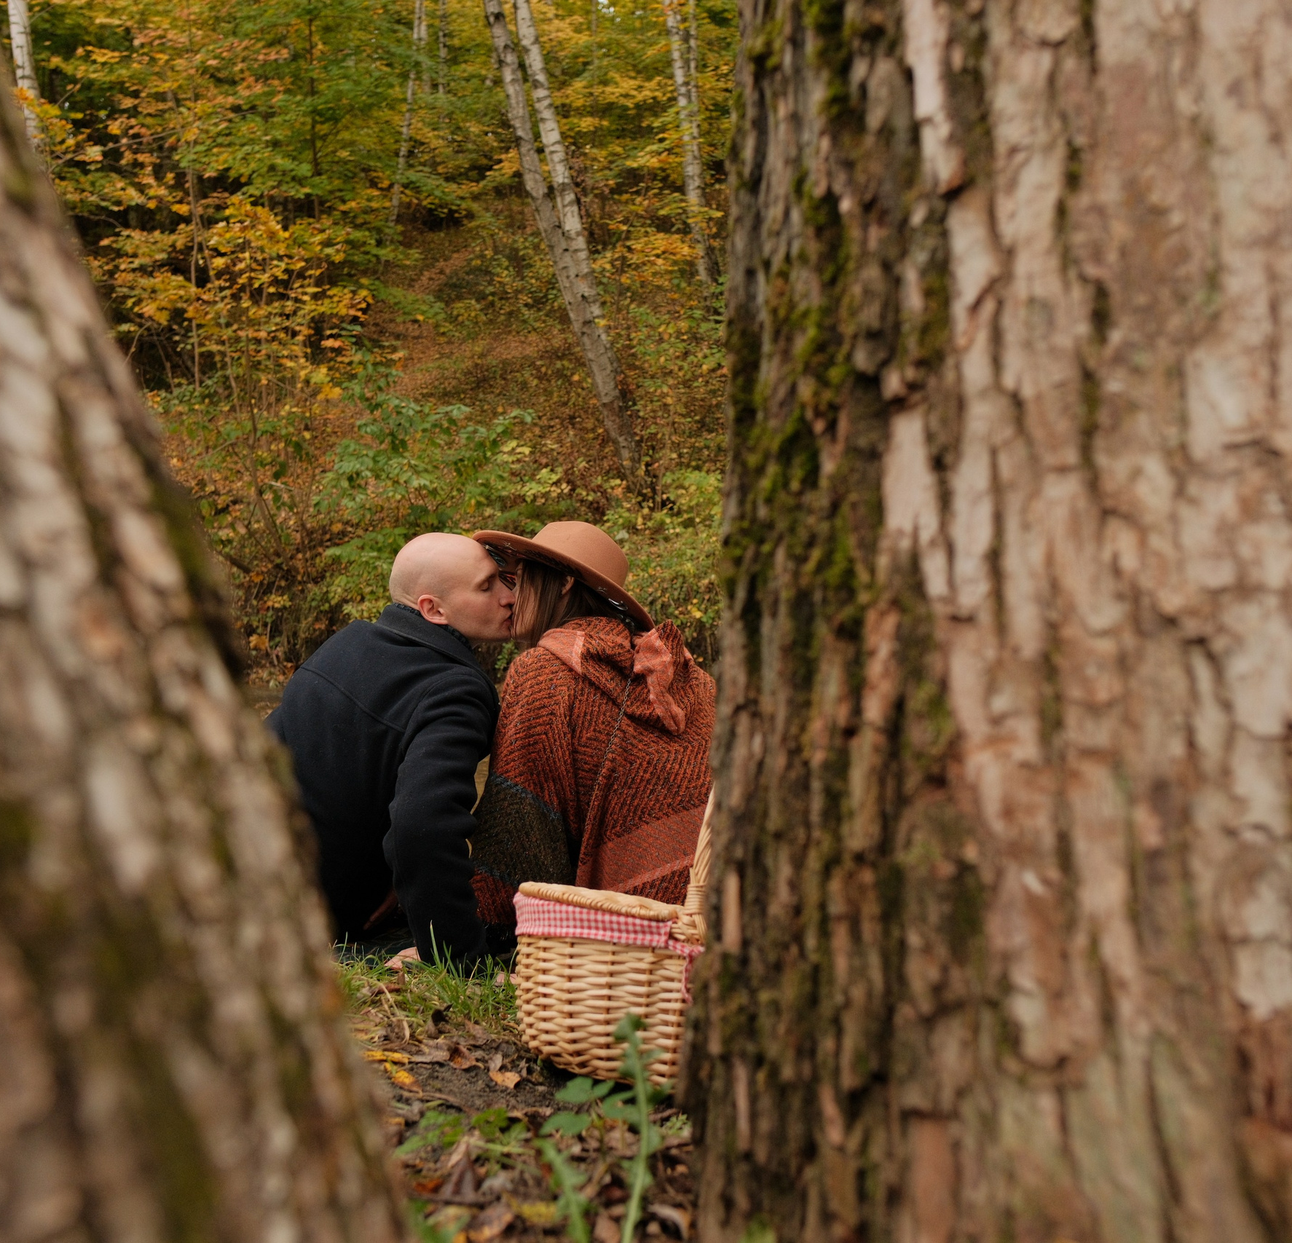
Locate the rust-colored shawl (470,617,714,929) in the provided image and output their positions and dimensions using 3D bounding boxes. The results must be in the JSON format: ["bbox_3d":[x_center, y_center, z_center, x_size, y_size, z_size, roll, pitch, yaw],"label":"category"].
[{"bbox_3d":[-0.060,0.300,2.360,0.520,0.610,0.400,0,1,-12],"label":"rust-colored shawl"}]

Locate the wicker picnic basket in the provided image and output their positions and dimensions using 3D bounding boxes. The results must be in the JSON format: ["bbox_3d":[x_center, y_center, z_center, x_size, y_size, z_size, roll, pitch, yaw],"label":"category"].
[{"bbox_3d":[0.070,0.410,1.810,0.470,0.410,0.300,0,1,12],"label":"wicker picnic basket"}]

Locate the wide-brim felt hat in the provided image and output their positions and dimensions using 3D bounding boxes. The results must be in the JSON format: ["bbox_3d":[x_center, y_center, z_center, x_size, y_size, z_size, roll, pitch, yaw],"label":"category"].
[{"bbox_3d":[-0.136,-0.117,2.350,0.380,0.125,0.360,27,-4,2],"label":"wide-brim felt hat"}]

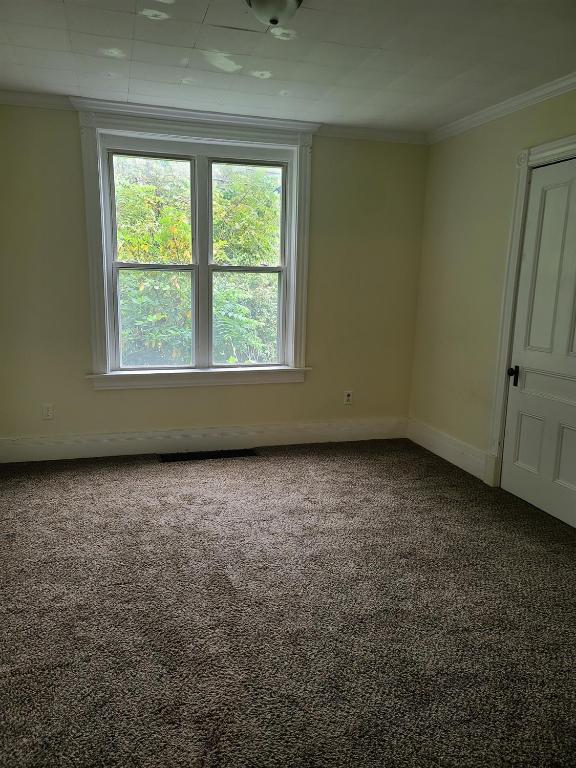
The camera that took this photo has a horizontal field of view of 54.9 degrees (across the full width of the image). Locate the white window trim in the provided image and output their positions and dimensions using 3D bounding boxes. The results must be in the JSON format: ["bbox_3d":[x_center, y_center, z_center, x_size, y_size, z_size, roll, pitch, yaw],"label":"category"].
[{"bbox_3d":[-0.658,-0.998,4.278,1.760,2.020,0.140,-2,12,-17],"label":"white window trim"}]

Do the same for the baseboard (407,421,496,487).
[{"bbox_3d":[1.299,0.511,4.473,0.030,0.210,1.220,-2,12,-17],"label":"baseboard"}]

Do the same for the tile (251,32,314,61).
[{"bbox_3d":[-0.003,-1.737,2.859,0.305,0.020,0.305,-2,12,-17],"label":"tile"}]

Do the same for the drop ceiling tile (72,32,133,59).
[{"bbox_3d":[-0.966,-1.762,2.876,0.305,0.020,0.305,-2,12,-17],"label":"drop ceiling tile"}]

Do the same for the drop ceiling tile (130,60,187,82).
[{"bbox_3d":[-0.765,-1.833,3.251,0.305,0.020,0.305,-2,12,-17],"label":"drop ceiling tile"}]

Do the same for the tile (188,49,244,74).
[{"bbox_3d":[-0.384,-1.785,3.055,0.305,0.020,0.305,-2,12,-17],"label":"tile"}]

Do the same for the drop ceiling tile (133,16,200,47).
[{"bbox_3d":[-0.585,-1.714,2.680,0.305,0.020,0.305,-2,12,-17],"label":"drop ceiling tile"}]

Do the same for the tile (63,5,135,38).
[{"bbox_3d":[-0.876,-1.703,2.591,0.305,0.020,0.305,-2,12,-17],"label":"tile"}]

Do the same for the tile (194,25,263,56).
[{"bbox_3d":[-0.294,-1.726,2.770,0.305,0.020,0.305,-2,12,-17],"label":"tile"}]

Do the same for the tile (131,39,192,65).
[{"bbox_3d":[-0.675,-1.774,2.966,0.305,0.020,0.305,-2,12,-17],"label":"tile"}]

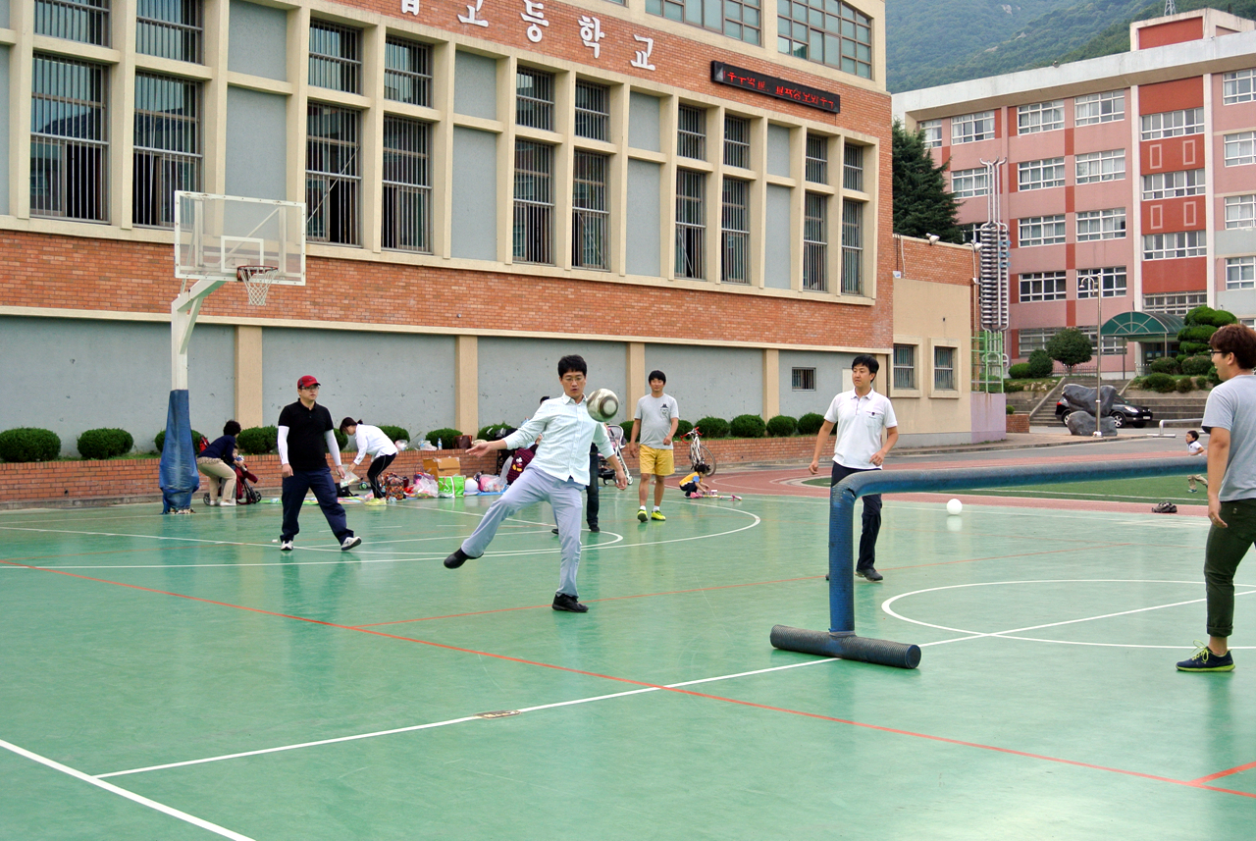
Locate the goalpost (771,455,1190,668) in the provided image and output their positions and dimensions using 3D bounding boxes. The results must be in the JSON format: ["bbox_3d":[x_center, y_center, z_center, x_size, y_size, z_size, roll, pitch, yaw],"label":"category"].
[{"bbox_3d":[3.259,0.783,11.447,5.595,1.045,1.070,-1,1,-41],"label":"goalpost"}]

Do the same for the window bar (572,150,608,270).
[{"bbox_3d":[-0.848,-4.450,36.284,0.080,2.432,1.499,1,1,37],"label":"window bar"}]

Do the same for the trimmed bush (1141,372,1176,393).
[{"bbox_3d":[26.721,-1.898,86.000,1.850,1.050,1.650,0,1,0],"label":"trimmed bush"}]

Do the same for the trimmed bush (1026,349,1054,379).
[{"bbox_3d":[24.829,-3.366,103.000,1.650,1.750,1.650,0,0,0],"label":"trimmed bush"}]

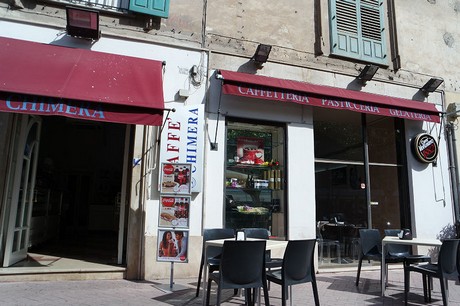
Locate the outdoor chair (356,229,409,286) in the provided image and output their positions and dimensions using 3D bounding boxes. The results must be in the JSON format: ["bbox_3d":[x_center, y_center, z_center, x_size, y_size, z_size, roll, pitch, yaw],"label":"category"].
[{"bbox_3d":[2.248,1.565,4.479,0.470,0.820,0.520,4,-9,-23],"label":"outdoor chair"}]

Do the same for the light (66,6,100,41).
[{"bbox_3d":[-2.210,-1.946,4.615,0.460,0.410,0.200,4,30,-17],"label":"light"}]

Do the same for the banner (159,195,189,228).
[{"bbox_3d":[-0.807,0.870,4.496,0.450,0.450,0.030,1,-9,0],"label":"banner"}]

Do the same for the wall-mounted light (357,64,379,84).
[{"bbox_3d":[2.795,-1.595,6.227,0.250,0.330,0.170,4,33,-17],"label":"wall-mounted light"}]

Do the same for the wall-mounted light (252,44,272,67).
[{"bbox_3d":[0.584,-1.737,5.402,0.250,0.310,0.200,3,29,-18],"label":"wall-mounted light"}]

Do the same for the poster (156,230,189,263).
[{"bbox_3d":[-0.816,1.340,4.420,0.455,0.455,0.030,1,-9,0],"label":"poster"}]

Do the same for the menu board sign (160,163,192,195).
[{"bbox_3d":[-0.780,0.385,4.453,0.436,0.445,0.030,1,-8,0],"label":"menu board sign"}]

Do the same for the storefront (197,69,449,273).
[{"bbox_3d":[2.214,0.418,5.726,5.450,3.420,0.600,3,-9,-18],"label":"storefront"}]

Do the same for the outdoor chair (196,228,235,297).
[{"bbox_3d":[-0.097,1.403,3.833,0.480,0.830,0.520,3,-9,-15],"label":"outdoor chair"}]

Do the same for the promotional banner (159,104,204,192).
[{"bbox_3d":[-0.758,-0.087,4.845,0.658,1.401,0.100,3,-9,-18],"label":"promotional banner"}]

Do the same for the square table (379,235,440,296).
[{"bbox_3d":[2.544,1.580,4.244,0.700,0.730,0.700,-4,-10,31],"label":"square table"}]

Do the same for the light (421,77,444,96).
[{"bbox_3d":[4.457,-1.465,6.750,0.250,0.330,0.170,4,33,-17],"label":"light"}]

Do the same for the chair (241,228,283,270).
[{"bbox_3d":[0.456,1.478,4.114,0.460,0.840,0.530,5,-10,-20],"label":"chair"}]

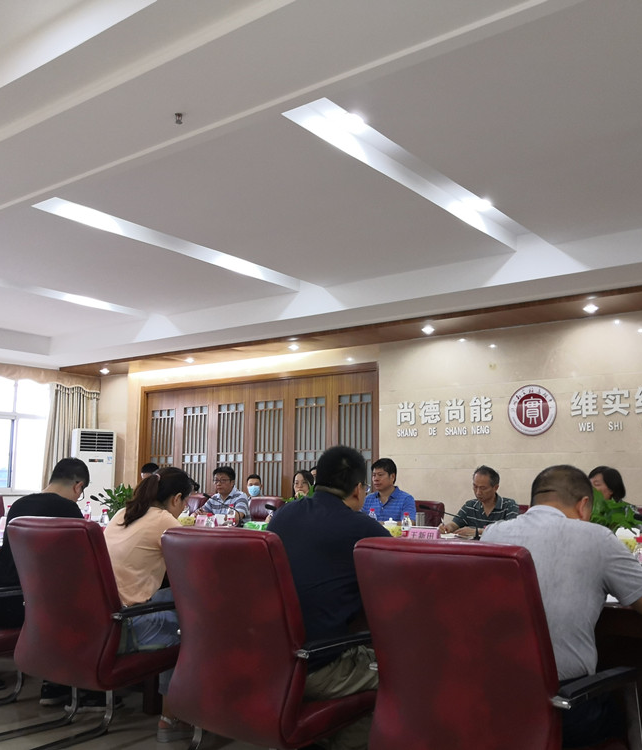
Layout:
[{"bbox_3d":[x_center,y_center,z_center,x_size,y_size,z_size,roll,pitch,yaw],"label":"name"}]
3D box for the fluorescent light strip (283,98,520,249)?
[{"bbox_3d":[0.721,-1.071,4.433,0.252,0.100,2.568,-6,-10,37],"label":"fluorescent light strip"}]

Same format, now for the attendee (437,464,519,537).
[{"bbox_3d":[1.128,1.257,5.475,0.580,1.250,0.800,-6,-10,37],"label":"attendee"}]

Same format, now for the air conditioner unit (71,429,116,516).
[{"bbox_3d":[-3.086,1.622,10.515,0.510,1.850,0.360,5,-9,-29],"label":"air conditioner unit"}]

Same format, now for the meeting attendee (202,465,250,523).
[{"bbox_3d":[-0.845,1.399,6.636,0.560,1.270,0.820,-6,-10,37],"label":"meeting attendee"}]

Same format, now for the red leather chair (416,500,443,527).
[{"bbox_3d":[0.677,1.526,6.337,0.600,0.960,0.680,-6,-10,37],"label":"red leather chair"}]

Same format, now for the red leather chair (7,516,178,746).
[{"bbox_3d":[-0.844,1.053,3.148,0.600,0.960,0.720,-6,-10,37],"label":"red leather chair"}]

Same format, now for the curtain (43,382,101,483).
[{"bbox_3d":[-3.182,1.302,9.957,0.160,2.360,0.800,-6,-10,37],"label":"curtain"}]

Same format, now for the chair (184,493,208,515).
[{"bbox_3d":[-1.355,1.722,7.898,0.600,0.960,0.680,-6,-10,37],"label":"chair"}]

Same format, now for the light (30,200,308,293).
[{"bbox_3d":[-0.856,-0.915,5.629,0.252,0.100,2.568,-6,-10,37],"label":"light"}]

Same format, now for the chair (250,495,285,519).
[{"bbox_3d":[-0.643,1.653,7.351,0.600,0.960,0.680,-6,-10,37],"label":"chair"}]

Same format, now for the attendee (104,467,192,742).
[{"bbox_3d":[-0.683,0.976,3.302,0.500,1.160,0.750,-6,-10,37],"label":"attendee"}]

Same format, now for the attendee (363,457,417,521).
[{"bbox_3d":[0.496,1.312,6.127,0.520,1.310,0.720,-6,-10,37],"label":"attendee"}]

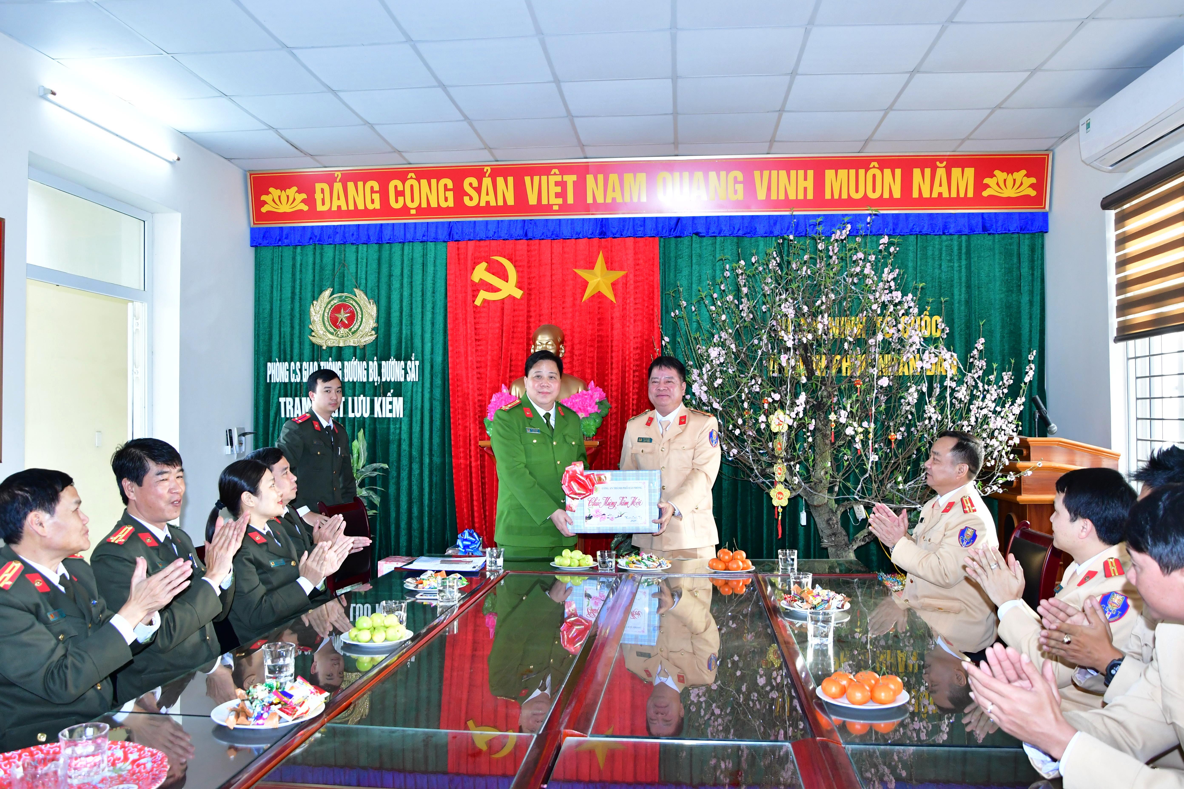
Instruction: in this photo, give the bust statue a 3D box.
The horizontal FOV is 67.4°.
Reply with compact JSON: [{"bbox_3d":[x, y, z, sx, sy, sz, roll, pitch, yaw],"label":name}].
[{"bbox_3d":[-0.268,-0.093,5.580,0.490,0.660,0.280,0,-1,6],"label":"bust statue"}]

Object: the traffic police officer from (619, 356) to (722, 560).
[{"bbox_3d":[0.363,0.647,4.123,0.500,1.660,0.430,0,-1,12],"label":"traffic police officer"}]

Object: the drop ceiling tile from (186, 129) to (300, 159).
[{"bbox_3d":[-2.206,-1.621,5.735,0.585,0.018,0.565,0,-1,6],"label":"drop ceiling tile"}]

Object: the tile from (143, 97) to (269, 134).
[{"bbox_3d":[-2.210,-1.586,5.028,0.595,0.020,0.585,0,-1,6],"label":"tile"}]

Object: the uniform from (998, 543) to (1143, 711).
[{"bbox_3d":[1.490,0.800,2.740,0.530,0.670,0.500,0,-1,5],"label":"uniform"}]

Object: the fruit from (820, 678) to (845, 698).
[{"bbox_3d":[0.528,0.645,1.950,0.054,0.048,0.054,0,-1,5],"label":"fruit"}]

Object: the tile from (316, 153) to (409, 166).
[{"bbox_3d":[-1.564,-1.593,6.016,0.600,0.020,0.310,0,-1,6],"label":"tile"}]

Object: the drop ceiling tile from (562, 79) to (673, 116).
[{"bbox_3d":[0.152,-1.635,4.884,0.595,0.018,0.570,0,-1,6],"label":"drop ceiling tile"}]

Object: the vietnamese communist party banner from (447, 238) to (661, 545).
[{"bbox_3d":[-0.257,0.140,5.950,1.430,2.400,0.100,0,-1,6],"label":"vietnamese communist party banner"}]

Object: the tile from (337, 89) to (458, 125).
[{"bbox_3d":[-1.039,-1.597,4.897,0.595,0.020,0.585,0,-1,6],"label":"tile"}]

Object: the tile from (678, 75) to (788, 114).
[{"bbox_3d":[0.747,-1.616,4.767,0.600,0.020,0.580,0,-1,6],"label":"tile"}]

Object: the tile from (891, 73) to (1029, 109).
[{"bbox_3d":[1.923,-1.600,4.648,0.600,0.020,0.580,0,-1,6],"label":"tile"}]

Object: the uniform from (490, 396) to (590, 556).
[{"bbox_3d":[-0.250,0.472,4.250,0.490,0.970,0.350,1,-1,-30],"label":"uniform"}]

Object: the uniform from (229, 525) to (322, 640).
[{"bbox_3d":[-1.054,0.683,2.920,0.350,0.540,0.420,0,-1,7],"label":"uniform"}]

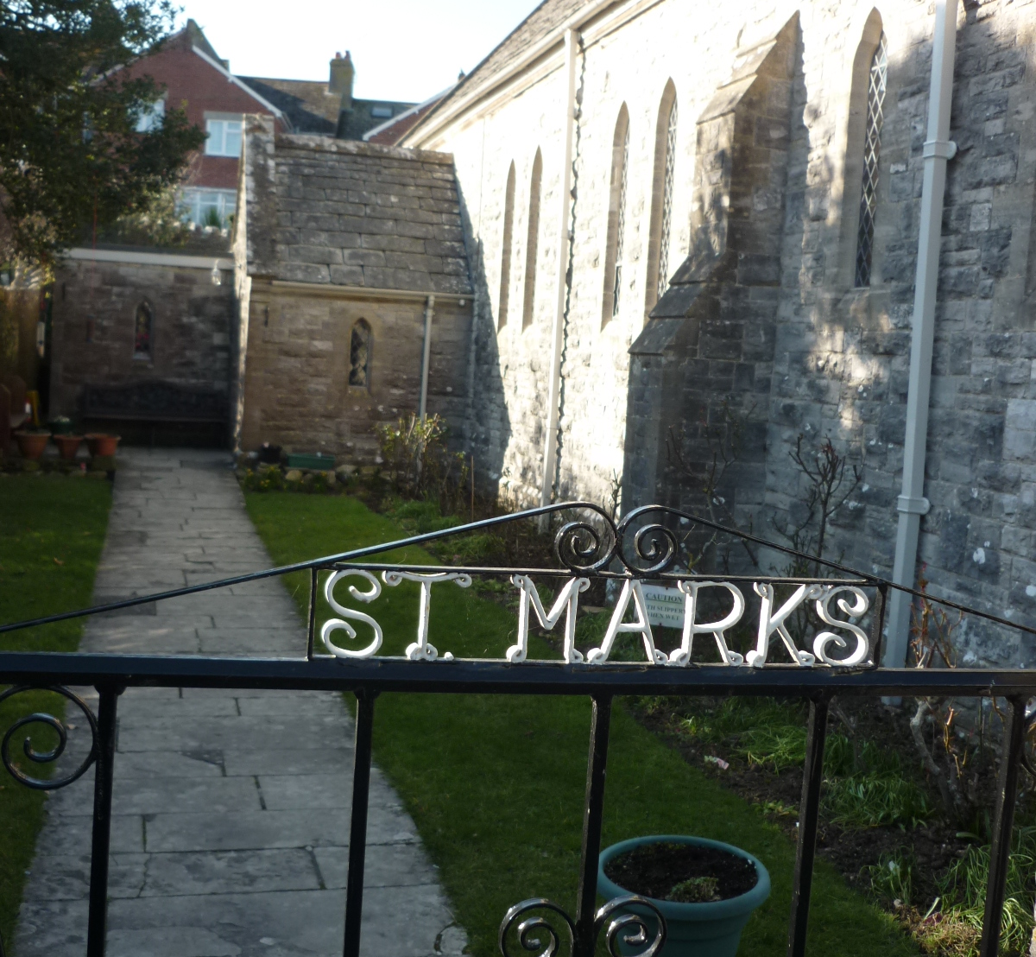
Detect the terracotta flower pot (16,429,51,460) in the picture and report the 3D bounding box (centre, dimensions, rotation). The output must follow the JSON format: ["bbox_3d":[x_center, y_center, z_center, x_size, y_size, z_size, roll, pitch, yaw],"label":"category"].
[{"bbox_3d":[-4.866,-0.358,13.225,0.375,0.310,0.375,2,6,-16],"label":"terracotta flower pot"}]

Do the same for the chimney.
[{"bbox_3d":[-6.416,-14.461,47.883,0.850,2.200,0.800,3,6,-6],"label":"chimney"}]

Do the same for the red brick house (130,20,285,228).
[{"bbox_3d":[-11.507,-11.529,47.154,6.630,7.490,8.000,3,6,-6],"label":"red brick house"}]

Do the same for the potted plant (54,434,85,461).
[{"bbox_3d":[-4.540,-0.330,13.319,0.325,0.280,0.325,2,6,-16],"label":"potted plant"}]

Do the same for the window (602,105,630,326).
[{"bbox_3d":[0.825,-2.074,10.479,0.140,1.820,0.420,2,6,-16],"label":"window"}]

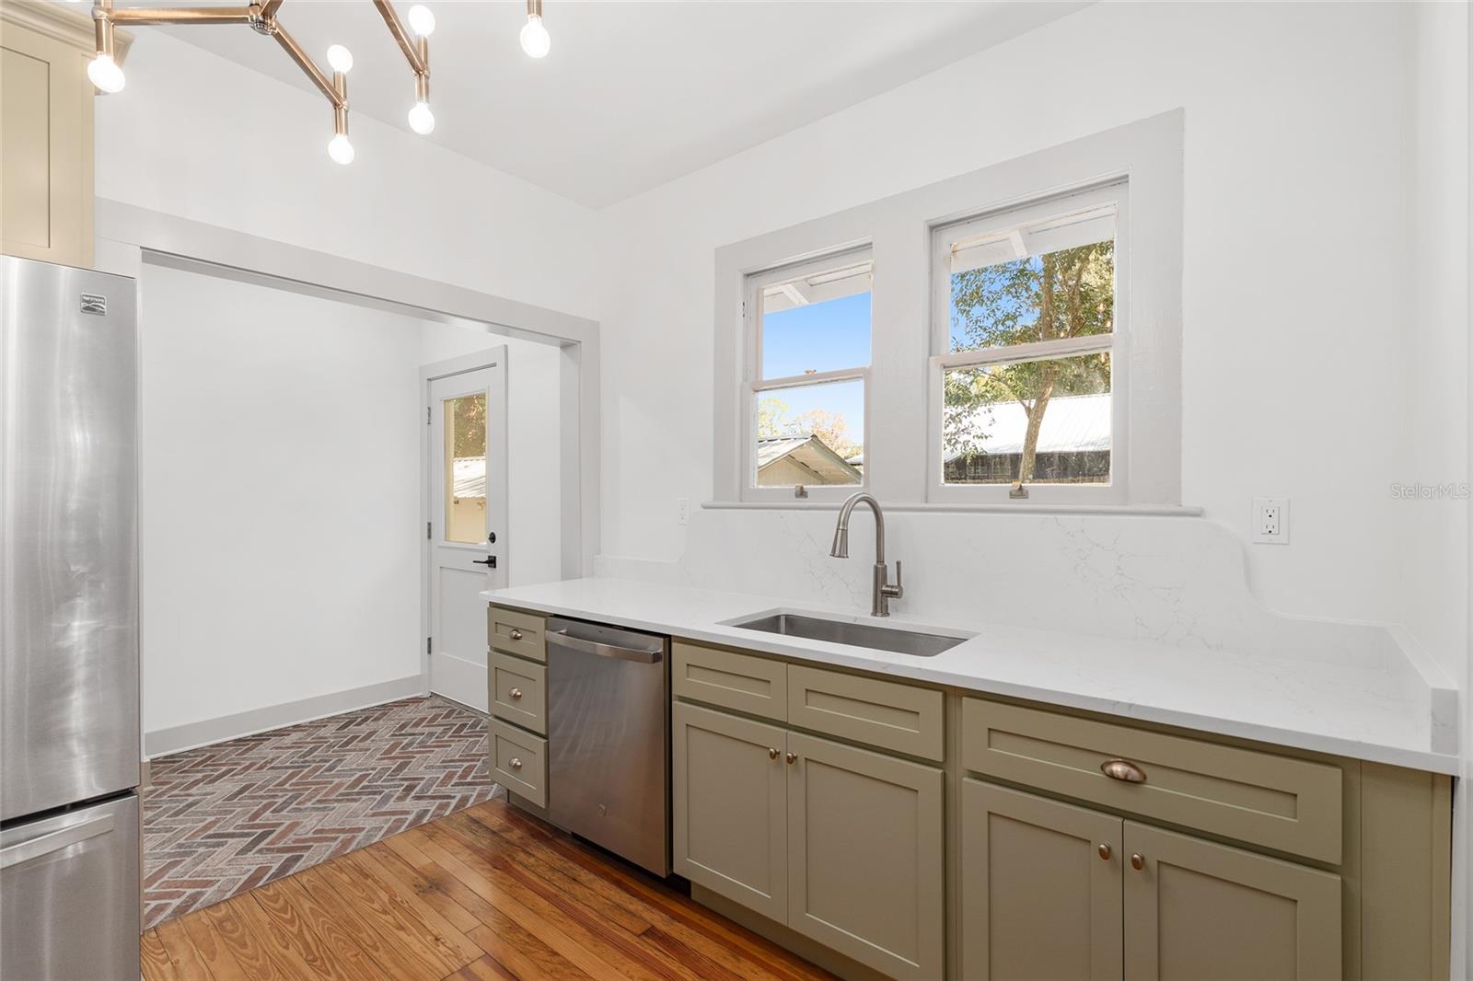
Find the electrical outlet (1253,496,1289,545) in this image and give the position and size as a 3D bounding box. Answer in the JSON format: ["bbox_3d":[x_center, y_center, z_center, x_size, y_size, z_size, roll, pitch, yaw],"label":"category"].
[{"bbox_3d":[1.357,0.079,1.660,0.072,0.116,0.015,0,0,37],"label":"electrical outlet"}]

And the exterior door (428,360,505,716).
[{"bbox_3d":[-1.691,0.298,4.038,0.770,2.040,0.060,0,0,37],"label":"exterior door"}]

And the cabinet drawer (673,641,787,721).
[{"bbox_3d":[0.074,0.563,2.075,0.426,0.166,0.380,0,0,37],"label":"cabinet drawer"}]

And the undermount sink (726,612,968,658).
[{"bbox_3d":[0.328,0.560,1.987,0.756,0.220,0.395,0,0,37],"label":"undermount sink"}]

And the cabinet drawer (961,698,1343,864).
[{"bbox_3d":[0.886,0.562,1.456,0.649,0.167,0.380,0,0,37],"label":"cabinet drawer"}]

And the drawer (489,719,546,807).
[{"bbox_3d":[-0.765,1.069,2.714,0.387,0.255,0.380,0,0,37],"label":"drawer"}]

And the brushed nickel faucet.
[{"bbox_3d":[0.423,0.217,2.130,0.280,0.410,0.110,0,0,-43],"label":"brushed nickel faucet"}]

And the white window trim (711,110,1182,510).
[{"bbox_3d":[0.559,-0.479,2.275,1.667,1.106,0.090,0,0,37],"label":"white window trim"}]

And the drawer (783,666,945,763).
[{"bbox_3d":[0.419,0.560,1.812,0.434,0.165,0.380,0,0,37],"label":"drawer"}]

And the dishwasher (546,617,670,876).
[{"bbox_3d":[-0.299,0.872,2.472,0.598,0.800,0.620,0,0,37],"label":"dishwasher"}]

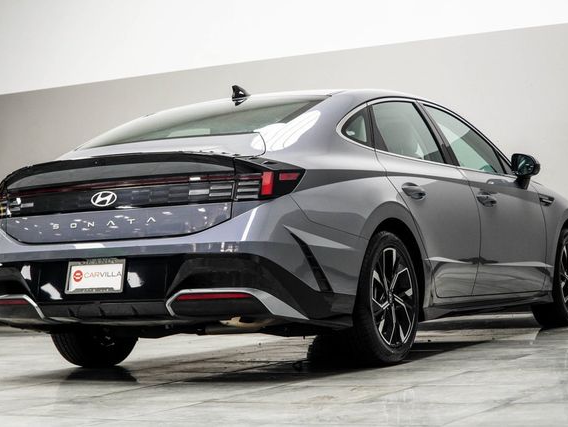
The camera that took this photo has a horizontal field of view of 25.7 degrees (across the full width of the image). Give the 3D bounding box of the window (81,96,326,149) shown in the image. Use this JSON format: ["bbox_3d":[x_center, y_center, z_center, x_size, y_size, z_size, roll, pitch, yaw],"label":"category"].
[{"bbox_3d":[-0.435,-0.479,6.239,1.150,0.090,0.720,-3,20,30],"label":"window"}]

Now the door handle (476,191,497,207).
[{"bbox_3d":[1.157,-0.080,7.093,0.055,0.055,0.245,-3,-2,30],"label":"door handle"}]

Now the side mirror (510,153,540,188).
[{"bbox_3d":[1.473,-0.262,7.575,0.200,0.185,0.130,-3,-2,30],"label":"side mirror"}]

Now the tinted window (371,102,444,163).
[{"bbox_3d":[0.636,-0.457,6.671,0.050,0.416,0.733,-31,-16,26],"label":"tinted window"}]

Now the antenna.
[{"bbox_3d":[-0.225,-0.634,6.616,0.065,0.078,0.170,-3,-2,30],"label":"antenna"}]

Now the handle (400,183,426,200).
[{"bbox_3d":[0.650,-0.106,6.225,0.055,0.055,0.245,-3,-2,30],"label":"handle"}]

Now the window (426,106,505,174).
[{"bbox_3d":[1.085,-0.434,7.424,0.050,0.438,0.757,-31,-16,26],"label":"window"}]

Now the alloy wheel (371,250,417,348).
[{"bbox_3d":[0.442,0.411,6.043,0.190,0.485,0.485,-3,-2,30],"label":"alloy wheel"}]

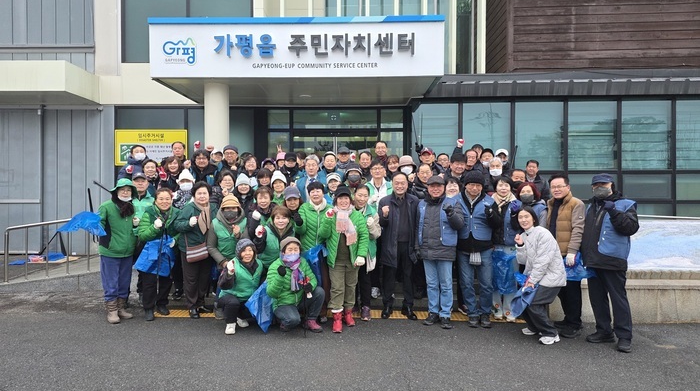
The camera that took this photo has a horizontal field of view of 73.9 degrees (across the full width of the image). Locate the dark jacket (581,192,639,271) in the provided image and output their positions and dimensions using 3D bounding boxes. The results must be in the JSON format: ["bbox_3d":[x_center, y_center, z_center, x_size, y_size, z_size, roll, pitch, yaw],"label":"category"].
[{"bbox_3d":[2.578,0.367,4.620,0.540,0.750,0.420,1,1,38],"label":"dark jacket"}]

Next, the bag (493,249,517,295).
[{"bbox_3d":[1.781,0.880,5.350,0.290,0.500,0.150,0,1,11],"label":"bag"}]

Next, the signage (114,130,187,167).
[{"bbox_3d":[-3.320,-0.790,7.800,1.210,0.610,0.040,0,1,0],"label":"signage"}]

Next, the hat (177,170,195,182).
[{"bbox_3d":[-2.200,-0.250,6.220,0.240,0.190,0.260,0,1,-14],"label":"hat"}]

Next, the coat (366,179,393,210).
[{"bbox_3d":[0.370,0.093,6.150,0.460,0.600,0.340,0,1,5],"label":"coat"}]

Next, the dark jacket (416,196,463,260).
[{"bbox_3d":[1.016,0.370,5.220,0.520,0.720,0.380,0,1,13],"label":"dark jacket"}]

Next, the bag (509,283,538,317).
[{"bbox_3d":[1.768,1.046,4.700,0.270,0.360,0.180,0,1,30],"label":"bag"}]

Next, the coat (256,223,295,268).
[{"bbox_3d":[-0.834,0.621,5.350,0.440,0.580,0.300,0,1,-9],"label":"coat"}]

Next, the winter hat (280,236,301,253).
[{"bbox_3d":[-0.633,0.522,4.950,0.210,0.190,0.230,0,1,-5],"label":"winter hat"}]

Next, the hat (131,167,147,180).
[{"bbox_3d":[-2.630,-0.235,5.820,0.190,0.130,0.260,0,1,-14],"label":"hat"}]

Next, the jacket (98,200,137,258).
[{"bbox_3d":[-2.694,0.389,5.400,0.460,0.700,0.330,-1,1,-36],"label":"jacket"}]

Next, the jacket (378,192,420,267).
[{"bbox_3d":[0.580,0.398,5.450,0.490,0.890,0.380,0,1,10],"label":"jacket"}]

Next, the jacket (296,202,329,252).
[{"bbox_3d":[-0.400,0.370,5.350,0.500,0.630,0.320,0,1,-5],"label":"jacket"}]

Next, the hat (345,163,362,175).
[{"bbox_3d":[0.055,-0.360,6.350,0.220,0.180,0.250,0,1,0],"label":"hat"}]

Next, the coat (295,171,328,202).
[{"bbox_3d":[-0.490,0.040,6.080,0.520,0.660,0.320,0,1,-3],"label":"coat"}]

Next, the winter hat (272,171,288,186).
[{"bbox_3d":[-0.909,-0.222,6.000,0.195,0.175,0.220,0,1,-9],"label":"winter hat"}]

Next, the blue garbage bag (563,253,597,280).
[{"bbox_3d":[2.468,0.771,4.980,0.360,0.310,0.170,0,1,18],"label":"blue garbage bag"}]

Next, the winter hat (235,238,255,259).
[{"bbox_3d":[-1.150,0.589,5.120,0.220,0.220,0.250,0,1,-18],"label":"winter hat"}]

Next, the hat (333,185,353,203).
[{"bbox_3d":[-0.072,-0.039,5.150,0.200,0.160,0.250,0,1,-3],"label":"hat"}]

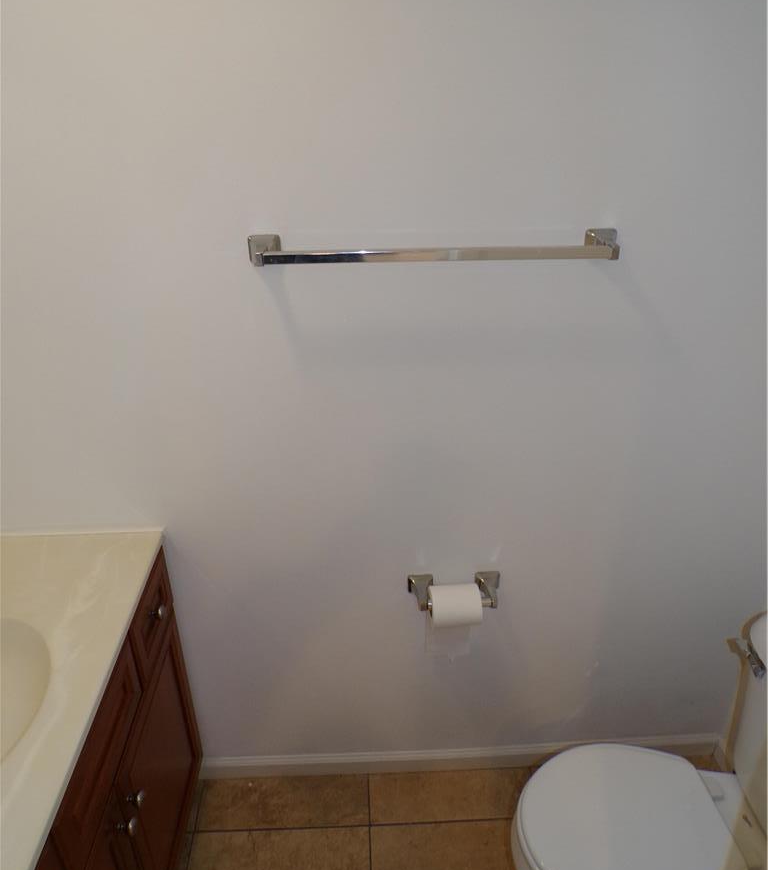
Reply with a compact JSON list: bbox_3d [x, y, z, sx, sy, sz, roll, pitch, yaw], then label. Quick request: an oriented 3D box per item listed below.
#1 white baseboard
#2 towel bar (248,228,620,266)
[{"bbox_3d":[0.212,0.880,1.940,1.422,0.078,0.013,-2,28,-2],"label":"white baseboard"},{"bbox_3d":[0.095,-0.327,1.264,0.678,0.053,0.078,-2,28,-2],"label":"towel bar"}]

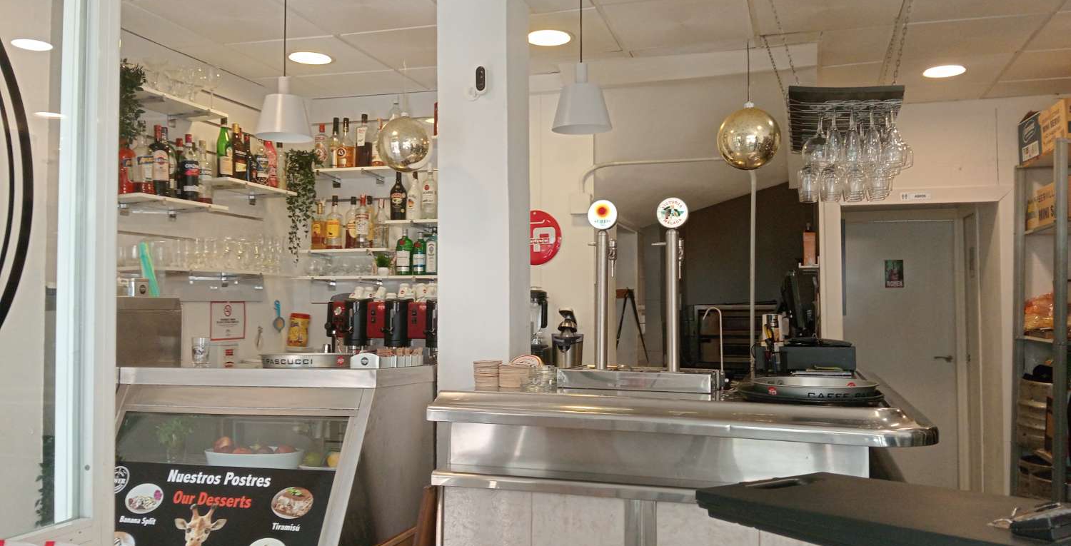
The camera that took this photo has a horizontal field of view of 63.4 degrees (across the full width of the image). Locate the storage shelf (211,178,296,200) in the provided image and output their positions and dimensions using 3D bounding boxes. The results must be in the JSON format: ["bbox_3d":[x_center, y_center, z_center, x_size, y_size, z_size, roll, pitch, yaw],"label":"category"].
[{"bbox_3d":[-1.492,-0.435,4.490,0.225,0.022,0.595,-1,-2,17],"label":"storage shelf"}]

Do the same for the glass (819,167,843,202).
[{"bbox_3d":[1.272,-0.410,3.728,0.105,0.210,0.105,0,-2,17],"label":"glass"}]

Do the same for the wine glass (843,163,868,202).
[{"bbox_3d":[1.315,-0.388,3.569,0.090,0.190,0.090,-1,-2,17],"label":"wine glass"}]

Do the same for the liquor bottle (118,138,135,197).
[{"bbox_3d":[-1.745,-0.466,3.694,0.090,0.280,0.090,-1,-2,17],"label":"liquor bottle"}]

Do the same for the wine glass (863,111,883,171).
[{"bbox_3d":[1.103,-0.448,2.840,0.064,0.222,0.064,-1,-2,21],"label":"wine glass"}]

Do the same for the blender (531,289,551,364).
[{"bbox_3d":[-0.013,0.278,4.375,0.190,0.395,0.200,0,-2,17],"label":"blender"}]

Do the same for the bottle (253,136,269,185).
[{"bbox_3d":[-1.440,-0.579,4.548,0.074,0.275,0.074,1,-2,-18],"label":"bottle"}]

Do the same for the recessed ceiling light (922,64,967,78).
[{"bbox_3d":[2.125,-1.050,4.501,0.215,0.030,0.215,0,-2,17],"label":"recessed ceiling light"}]

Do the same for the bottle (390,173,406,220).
[{"bbox_3d":[-0.750,-0.437,4.750,0.087,0.296,0.087,0,-2,0],"label":"bottle"}]

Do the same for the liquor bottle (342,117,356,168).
[{"bbox_3d":[-1.077,-0.729,4.922,0.080,0.301,0.076,-1,-2,17],"label":"liquor bottle"}]

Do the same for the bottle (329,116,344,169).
[{"bbox_3d":[-1.141,-0.732,4.962,0.076,0.310,0.076,0,-2,-13],"label":"bottle"}]

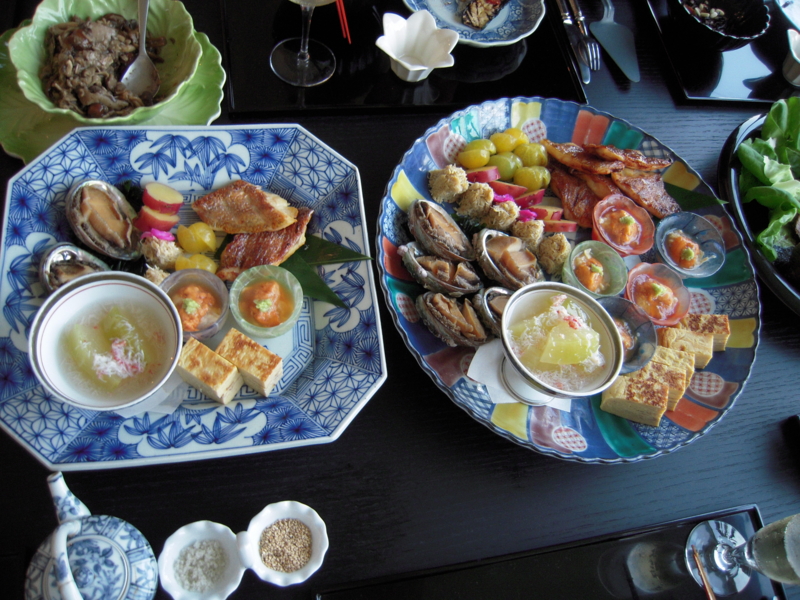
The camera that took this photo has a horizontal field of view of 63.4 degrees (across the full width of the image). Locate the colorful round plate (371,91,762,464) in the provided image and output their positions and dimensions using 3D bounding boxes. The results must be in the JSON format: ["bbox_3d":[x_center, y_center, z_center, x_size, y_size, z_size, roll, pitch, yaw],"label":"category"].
[{"bbox_3d":[0.175,-0.033,0.677,0.407,0.055,0.407,5,64,-11],"label":"colorful round plate"}]

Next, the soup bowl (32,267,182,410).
[{"bbox_3d":[-0.229,0.043,0.519,0.110,0.071,0.110,0,67,-17],"label":"soup bowl"}]

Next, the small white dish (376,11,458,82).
[{"bbox_3d":[0.017,-0.290,0.763,0.102,0.043,0.098,0,65,-13],"label":"small white dish"}]

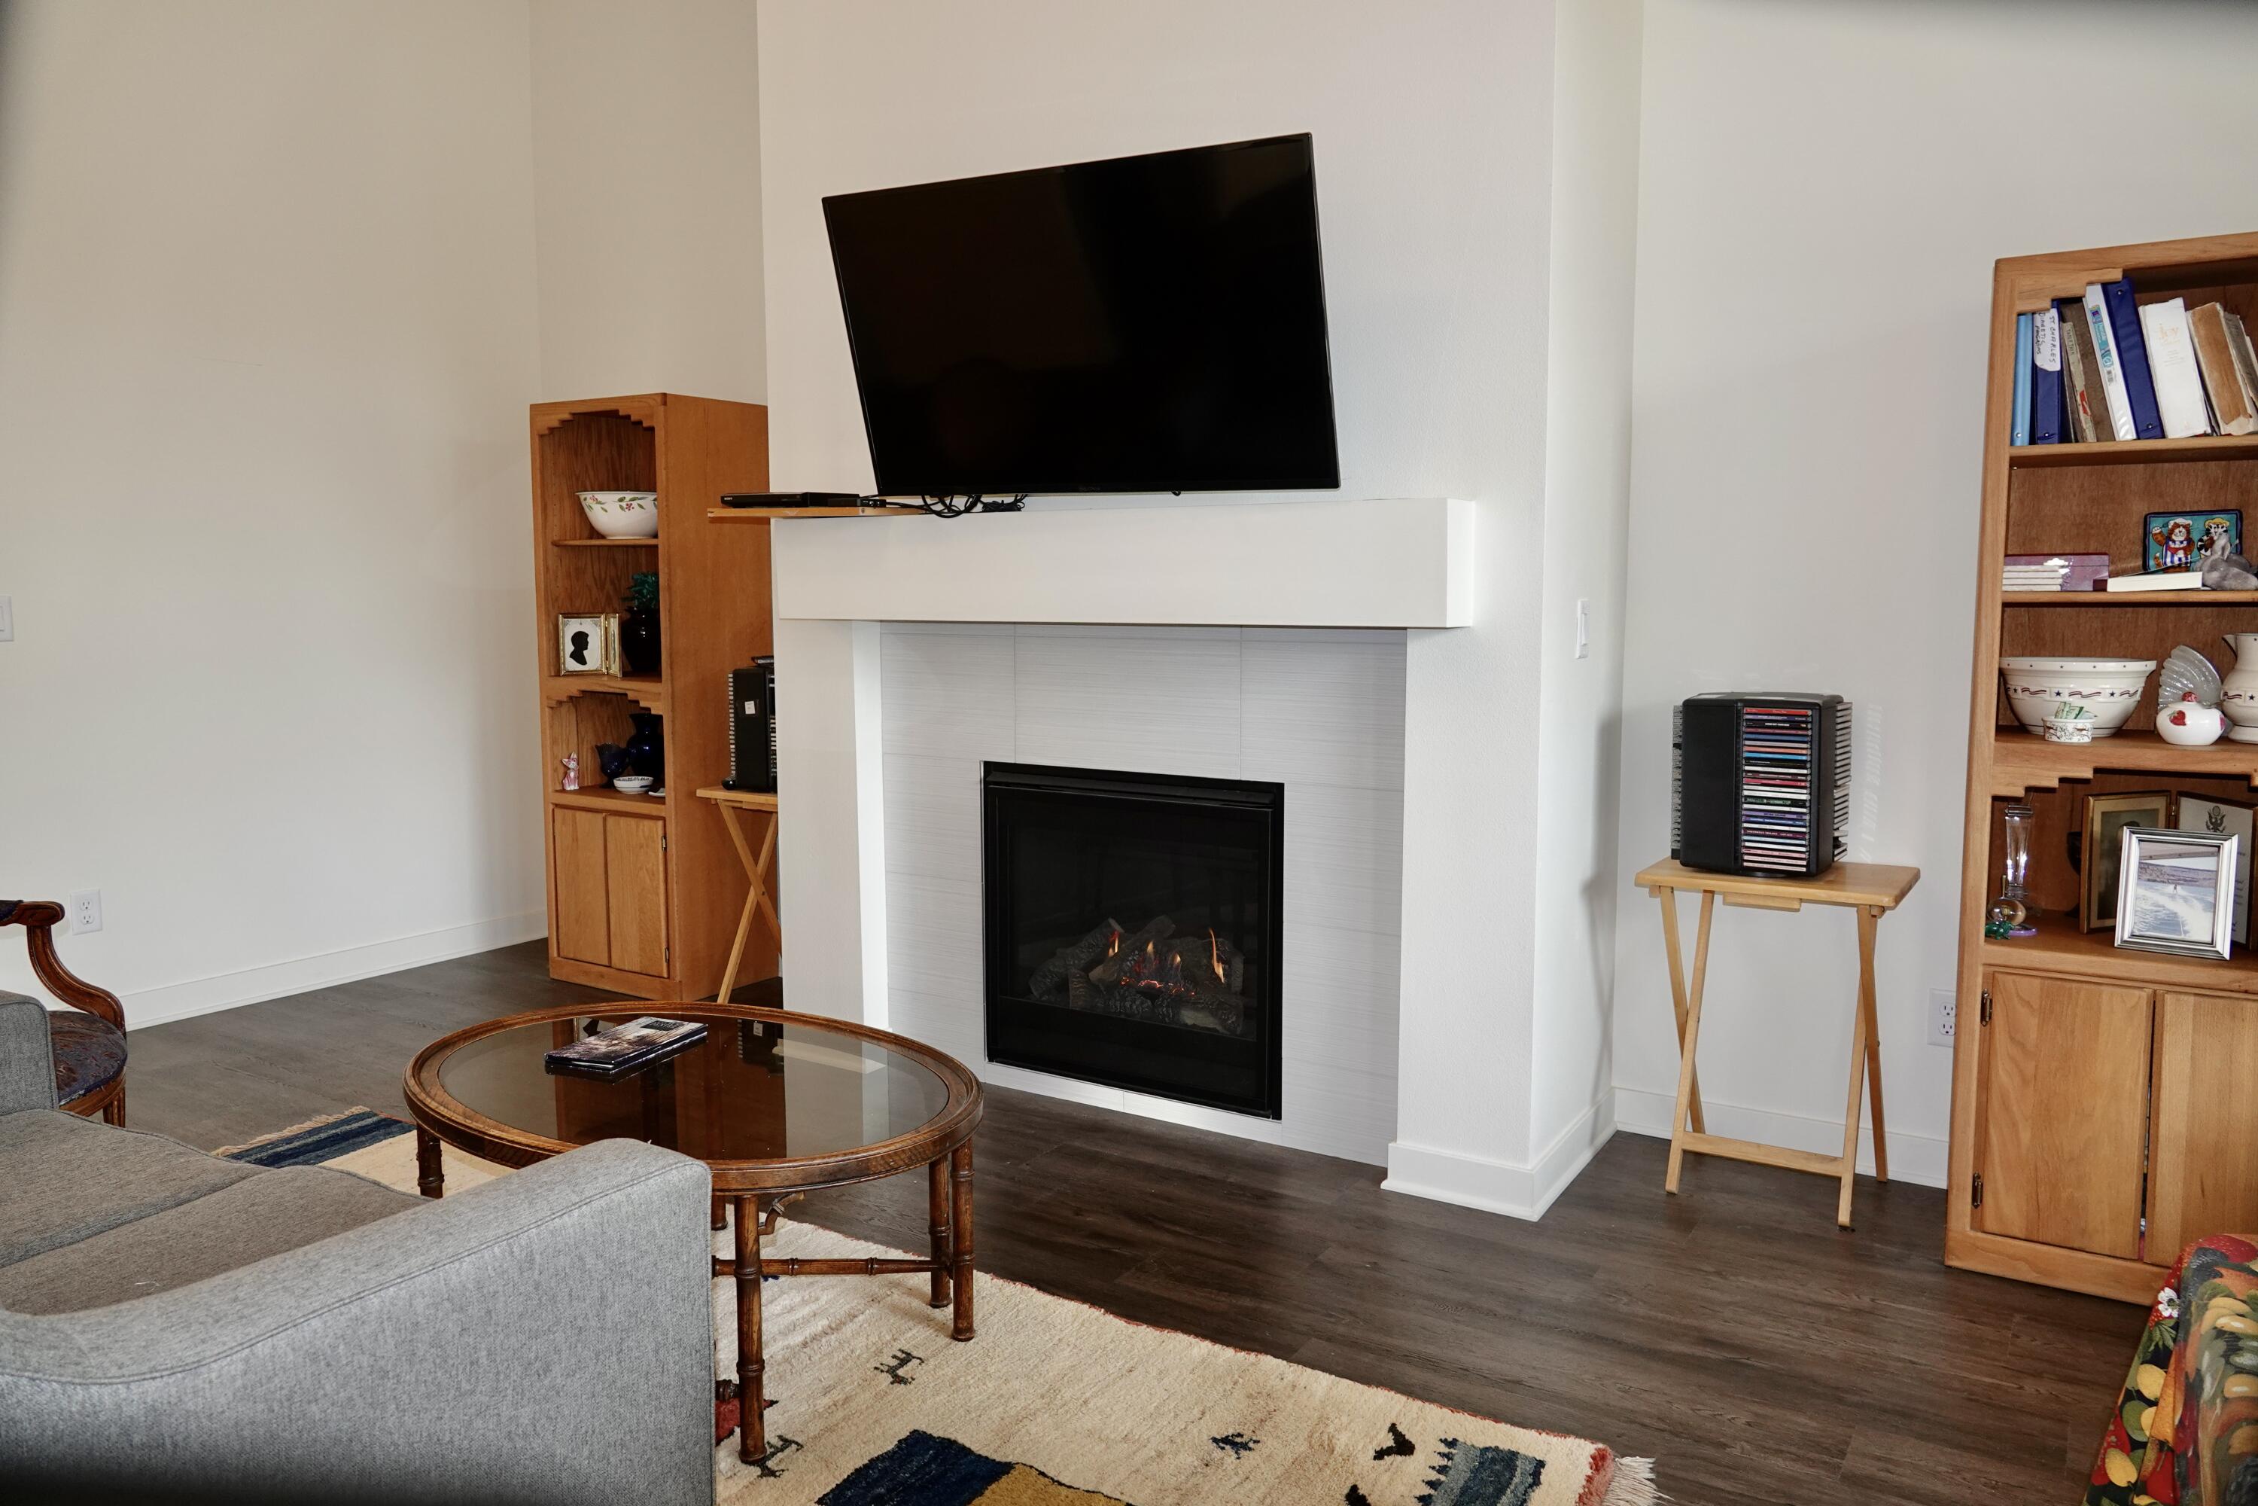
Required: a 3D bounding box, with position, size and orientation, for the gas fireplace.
[{"bbox_3d":[0.069,0.408,3.644,0.814,0.755,0.310,3,7,32],"label":"gas fireplace"}]

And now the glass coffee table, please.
[{"bbox_3d":[-0.718,0.730,2.462,1.028,0.439,0.684,3,7,32],"label":"glass coffee table"}]

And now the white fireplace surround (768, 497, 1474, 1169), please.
[{"bbox_3d":[-0.075,0.170,3.393,1.717,1.395,0.245,3,7,32],"label":"white fireplace surround"}]

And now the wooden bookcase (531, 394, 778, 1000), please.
[{"bbox_3d":[-1.498,-0.177,4.780,0.605,1.816,0.398,3,7,32],"label":"wooden bookcase"}]

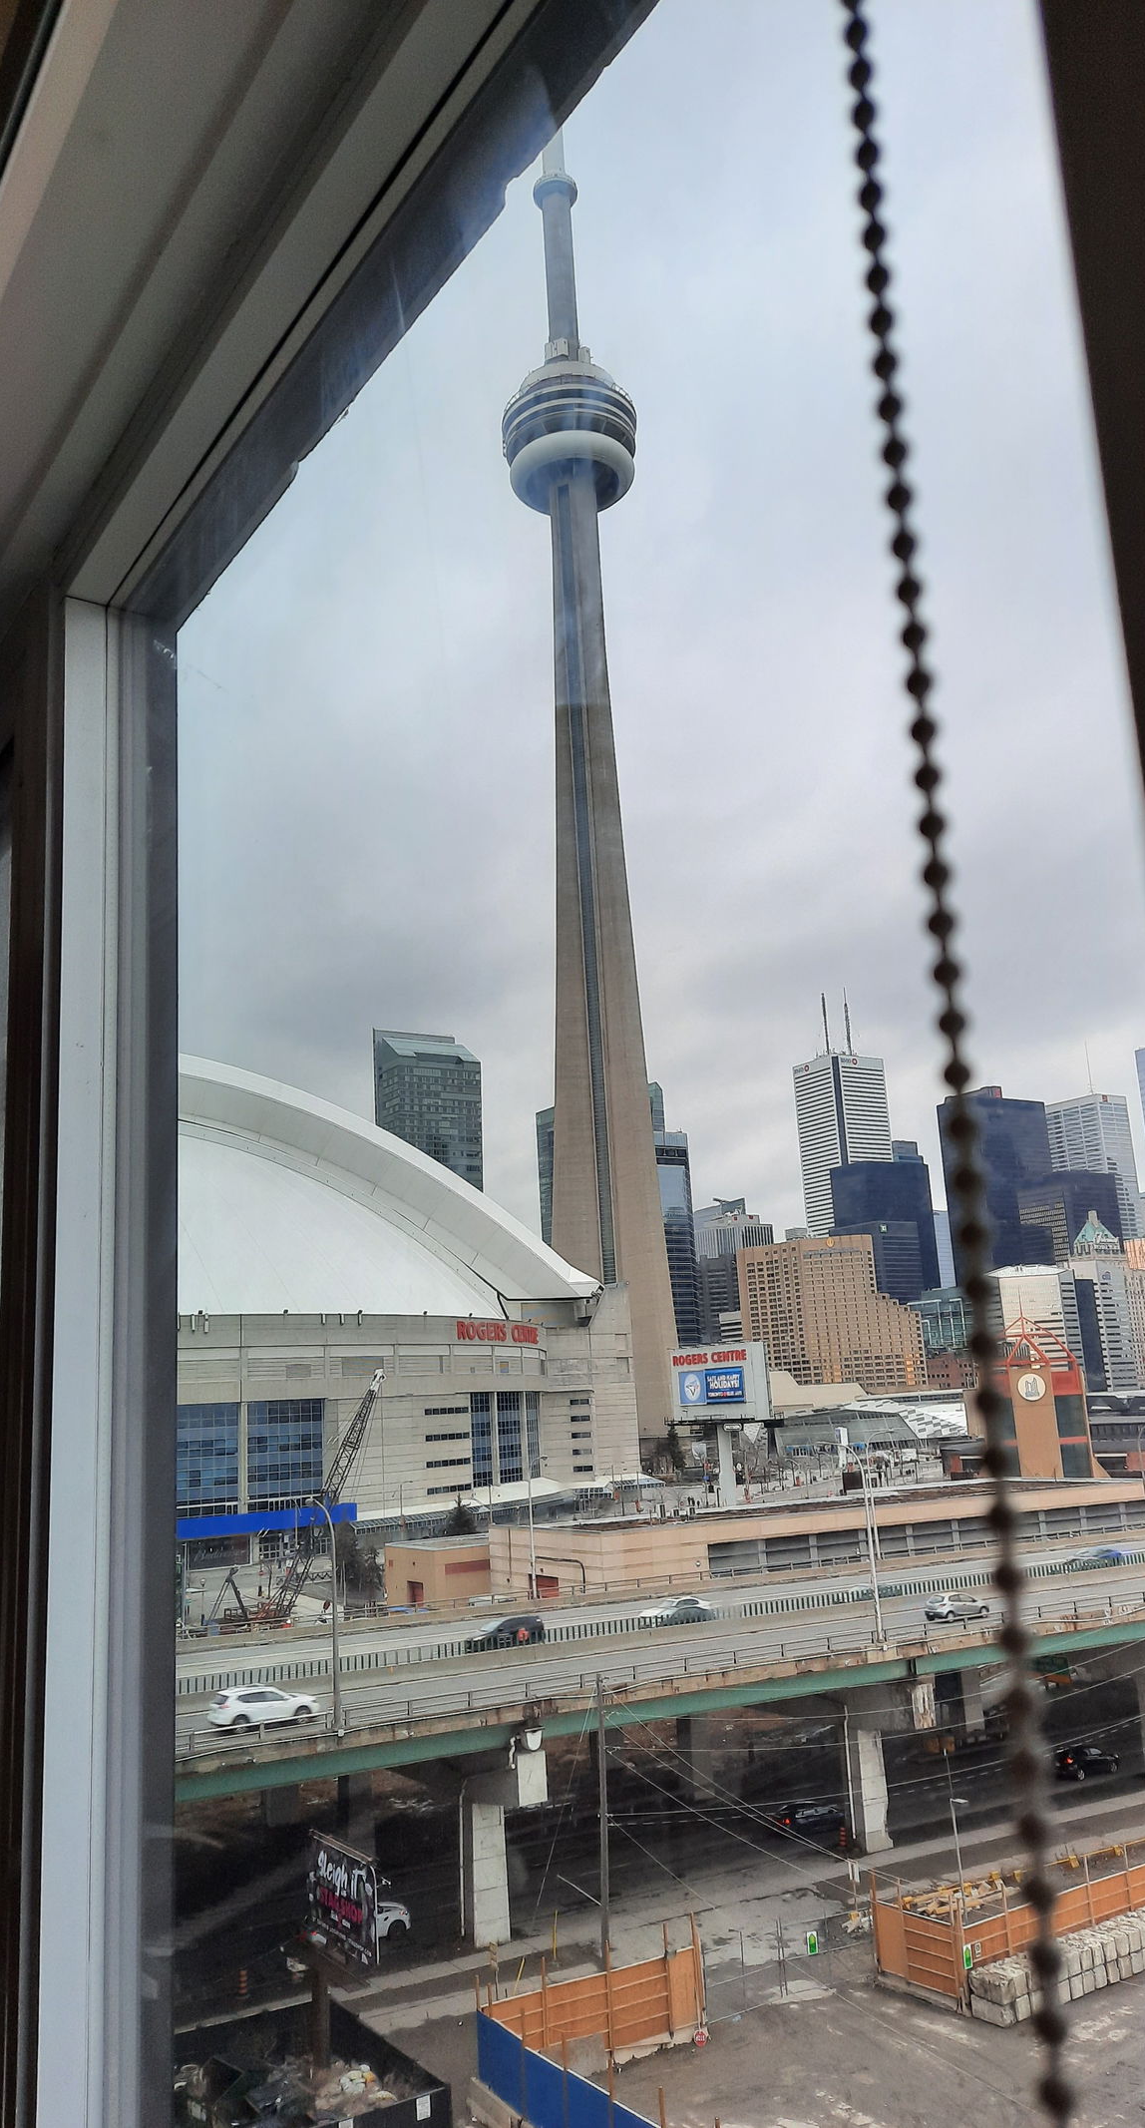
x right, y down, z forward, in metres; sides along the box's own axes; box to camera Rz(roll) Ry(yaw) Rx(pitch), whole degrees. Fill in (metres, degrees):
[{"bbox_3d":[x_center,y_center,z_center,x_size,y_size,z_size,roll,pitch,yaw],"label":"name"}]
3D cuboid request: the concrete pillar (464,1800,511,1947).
[{"bbox_3d":[-3.905,35.358,67.598,1.620,5.634,1.480,4,-15,-29],"label":"concrete pillar"}]

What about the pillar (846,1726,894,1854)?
[{"bbox_3d":[14.162,35.128,74.609,1.420,5.255,1.300,5,-15,-32],"label":"pillar"}]

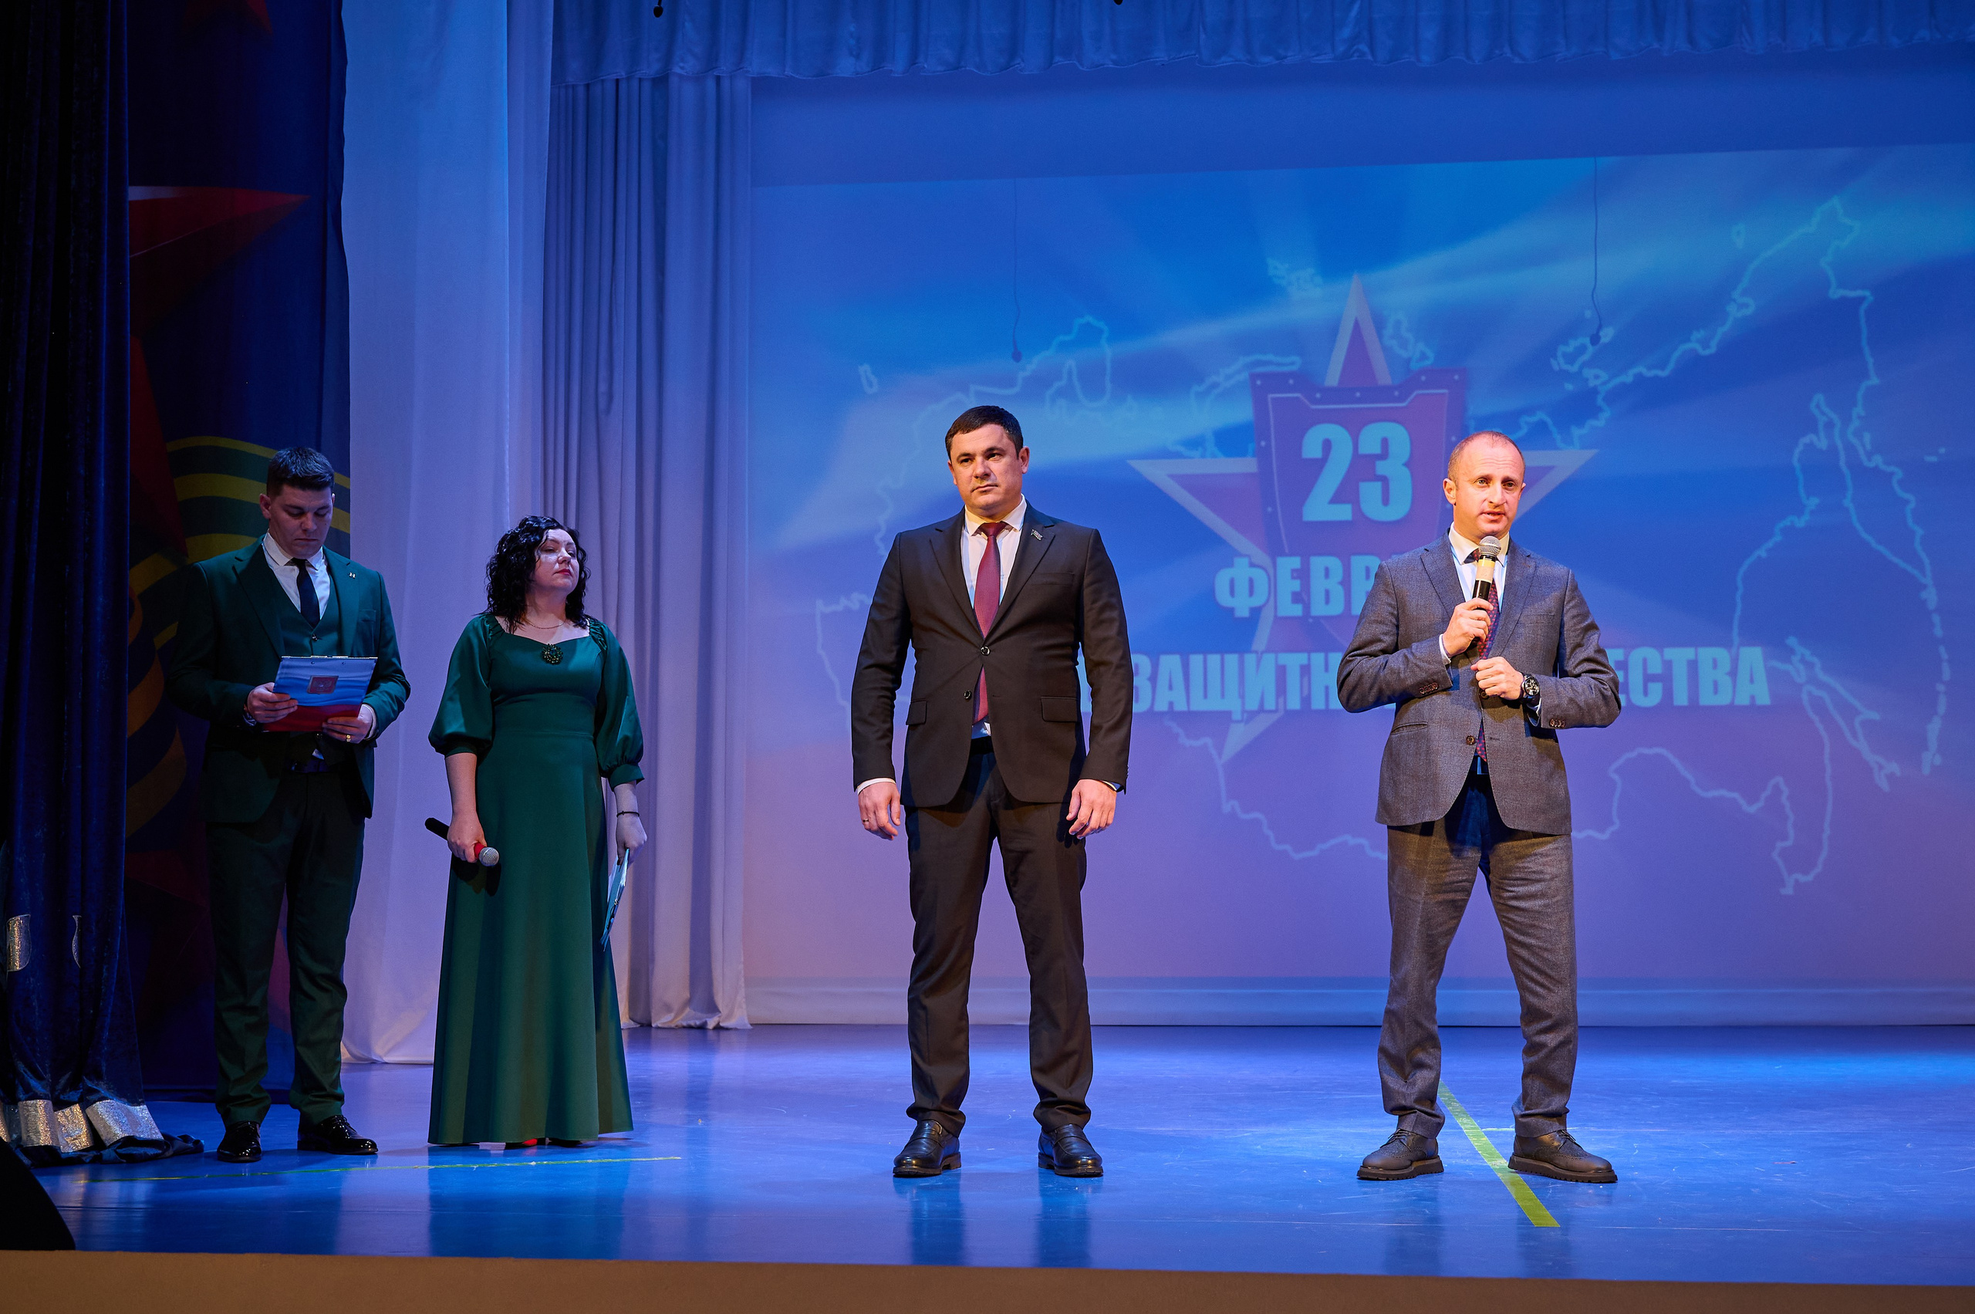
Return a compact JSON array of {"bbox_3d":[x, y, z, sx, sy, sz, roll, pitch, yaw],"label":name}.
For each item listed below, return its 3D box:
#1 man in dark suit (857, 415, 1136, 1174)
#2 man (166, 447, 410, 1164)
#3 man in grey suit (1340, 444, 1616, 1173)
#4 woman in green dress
[{"bbox_3d":[0.009,0.309,4.880,0.640,1.800,0.380,0,-3,10],"label":"man in dark suit"},{"bbox_3d":[-1.757,0.362,5.230,0.560,1.770,0.460,2,-3,-35],"label":"man"},{"bbox_3d":[1.141,0.338,4.830,0.640,1.730,0.440,0,-3,8],"label":"man in grey suit"},{"bbox_3d":[-1.177,0.454,5.450,0.540,1.640,0.460,2,-3,-33],"label":"woman in green dress"}]

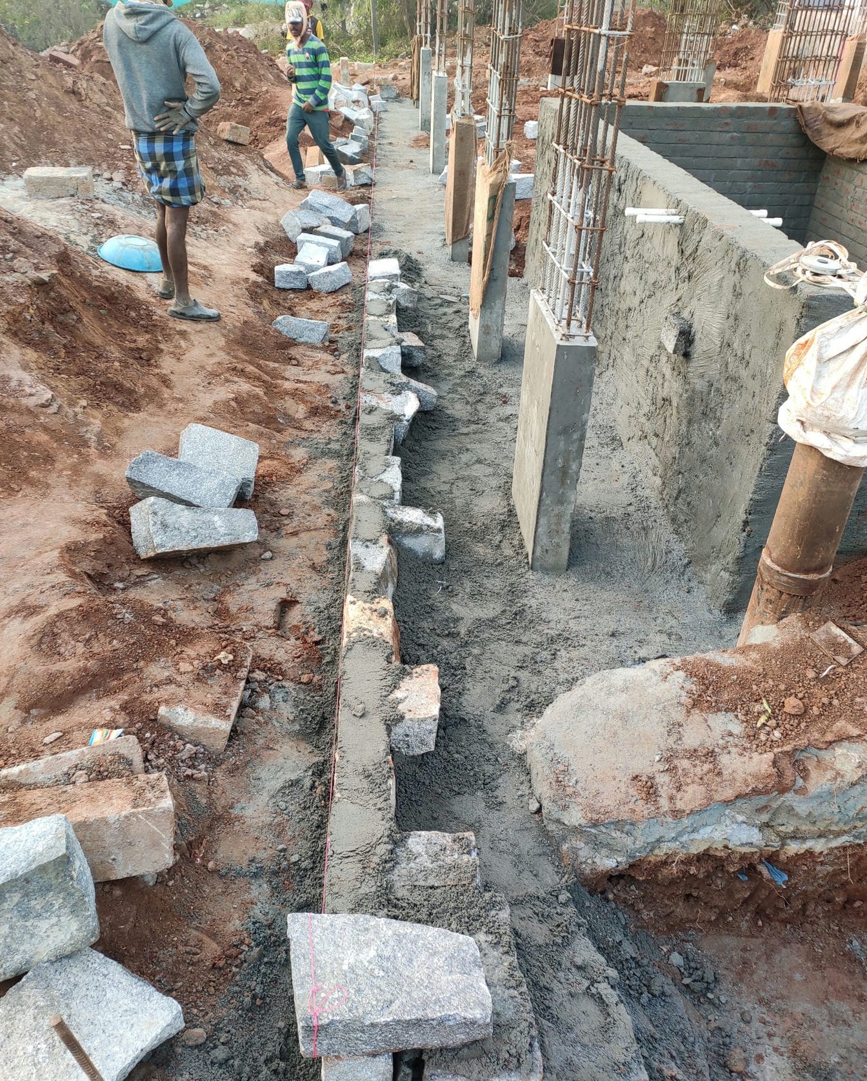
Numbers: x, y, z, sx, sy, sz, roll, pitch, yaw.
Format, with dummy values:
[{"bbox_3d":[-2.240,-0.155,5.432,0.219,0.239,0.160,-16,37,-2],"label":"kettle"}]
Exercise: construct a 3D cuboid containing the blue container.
[{"bbox_3d":[-1.865,-1.828,5.225,0.435,0.115,0.435,14,37,-12],"label":"blue container"}]

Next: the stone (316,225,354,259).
[{"bbox_3d":[-0.827,-2.507,7.017,0.307,0.160,0.160,23,41,24],"label":"stone"}]

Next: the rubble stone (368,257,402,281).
[{"bbox_3d":[-0.353,-1.911,6.053,0.215,0.160,0.370,-2,34,-5],"label":"rubble stone"}]

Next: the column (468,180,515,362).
[{"bbox_3d":[0.344,-1.702,5.122,0.148,1.020,0.580,0,33,-3],"label":"column"}]

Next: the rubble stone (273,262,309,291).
[{"bbox_3d":[-1.055,-1.981,6.255,0.232,0.132,0.172,2,34,-1],"label":"rubble stone"}]

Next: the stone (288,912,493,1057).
[{"bbox_3d":[-0.093,0.954,1.800,0.405,0.112,0.240,4,28,-11],"label":"stone"}]

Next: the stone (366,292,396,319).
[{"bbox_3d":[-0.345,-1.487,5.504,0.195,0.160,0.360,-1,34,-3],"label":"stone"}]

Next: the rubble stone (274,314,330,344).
[{"bbox_3d":[-0.809,-1.288,5.105,0.305,0.130,0.150,9,35,12],"label":"rubble stone"}]

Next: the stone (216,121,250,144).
[{"bbox_3d":[-1.738,-3.563,7.277,0.220,0.150,0.220,-8,32,-40],"label":"stone"}]

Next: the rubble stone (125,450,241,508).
[{"bbox_3d":[-0.923,-0.188,3.136,0.400,0.130,0.145,18,55,9],"label":"rubble stone"}]

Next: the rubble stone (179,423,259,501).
[{"bbox_3d":[-0.893,-0.326,3.463,0.308,0.110,0.277,11,35,-17],"label":"rubble stone"}]

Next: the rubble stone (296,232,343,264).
[{"bbox_3d":[-0.906,-2.293,6.559,0.360,0.145,0.140,15,36,20],"label":"rubble stone"}]

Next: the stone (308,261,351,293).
[{"bbox_3d":[-0.737,-1.893,5.957,0.290,0.140,0.140,-27,43,-35],"label":"stone"}]

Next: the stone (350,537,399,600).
[{"bbox_3d":[-0.210,0.154,2.956,0.165,0.170,0.340,0,34,-3],"label":"stone"}]

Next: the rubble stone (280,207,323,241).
[{"bbox_3d":[-1.041,-2.530,6.675,0.330,0.220,0.220,6,34,7],"label":"rubble stone"}]

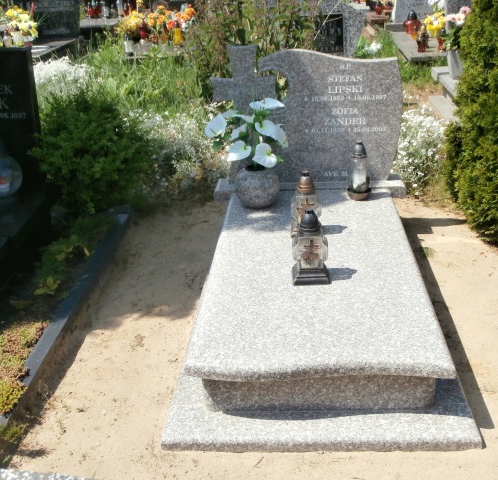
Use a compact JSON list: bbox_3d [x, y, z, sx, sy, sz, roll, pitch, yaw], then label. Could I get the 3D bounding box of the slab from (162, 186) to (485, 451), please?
[{"bbox_3d":[0.271,0.205,2.962,1.000,0.284,1.734,-1,22,5],"label":"slab"}]

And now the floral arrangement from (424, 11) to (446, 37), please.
[{"bbox_3d":[2.362,-2.756,8.949,0.276,0.319,0.260,-1,22,5],"label":"floral arrangement"}]

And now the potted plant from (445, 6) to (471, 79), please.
[{"bbox_3d":[1.952,-1.830,6.539,0.260,0.655,0.250,-1,22,5],"label":"potted plant"}]

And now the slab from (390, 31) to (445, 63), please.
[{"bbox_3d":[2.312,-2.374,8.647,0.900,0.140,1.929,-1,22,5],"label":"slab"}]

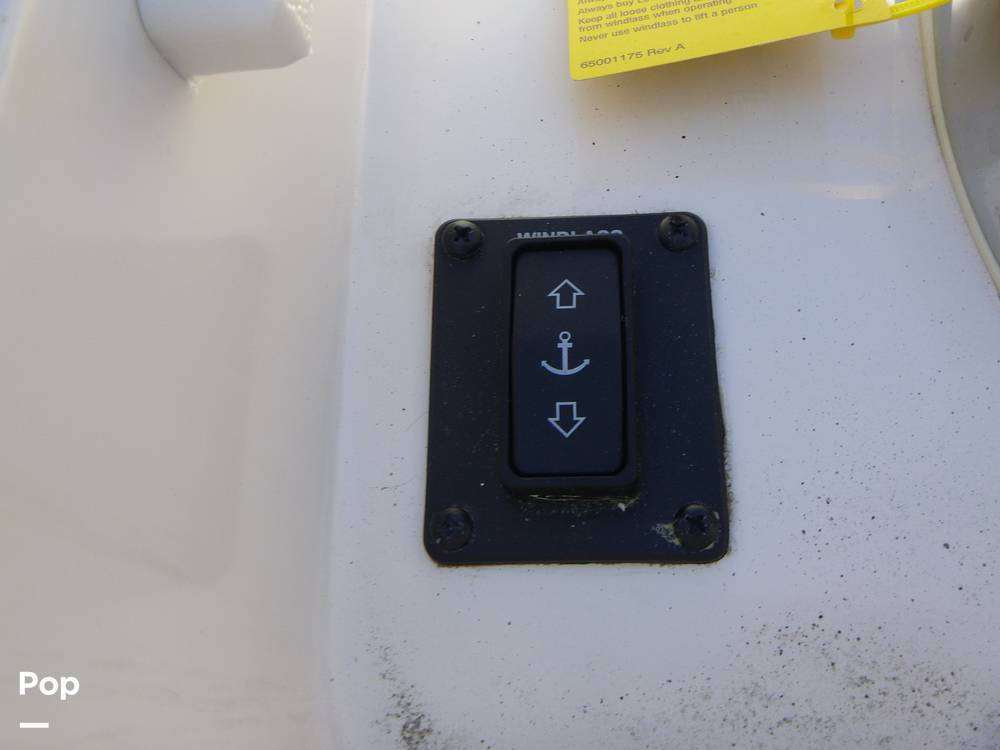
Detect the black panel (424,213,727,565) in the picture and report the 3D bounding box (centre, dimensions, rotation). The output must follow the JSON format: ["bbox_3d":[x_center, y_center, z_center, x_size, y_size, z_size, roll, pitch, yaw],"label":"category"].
[{"bbox_3d":[0.014,0.000,0.171,0.056,0.012,0.071,-1,71,5],"label":"black panel"}]

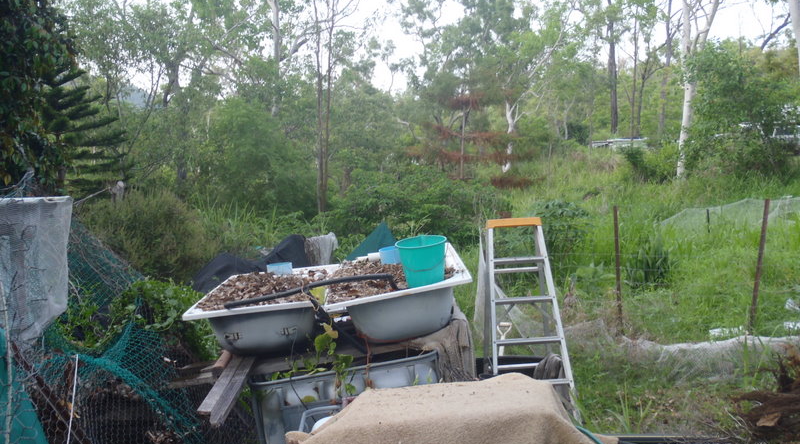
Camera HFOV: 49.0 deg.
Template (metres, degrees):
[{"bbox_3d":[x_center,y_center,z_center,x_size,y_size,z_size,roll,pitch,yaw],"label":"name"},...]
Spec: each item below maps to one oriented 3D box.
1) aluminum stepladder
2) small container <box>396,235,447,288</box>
[{"bbox_3d":[0.842,0.648,5.950,0.550,1.370,0.870,-3,3,-3],"label":"aluminum stepladder"},{"bbox_3d":[0.127,0.223,4.600,0.272,0.245,0.272,-6,10,0],"label":"small container"}]

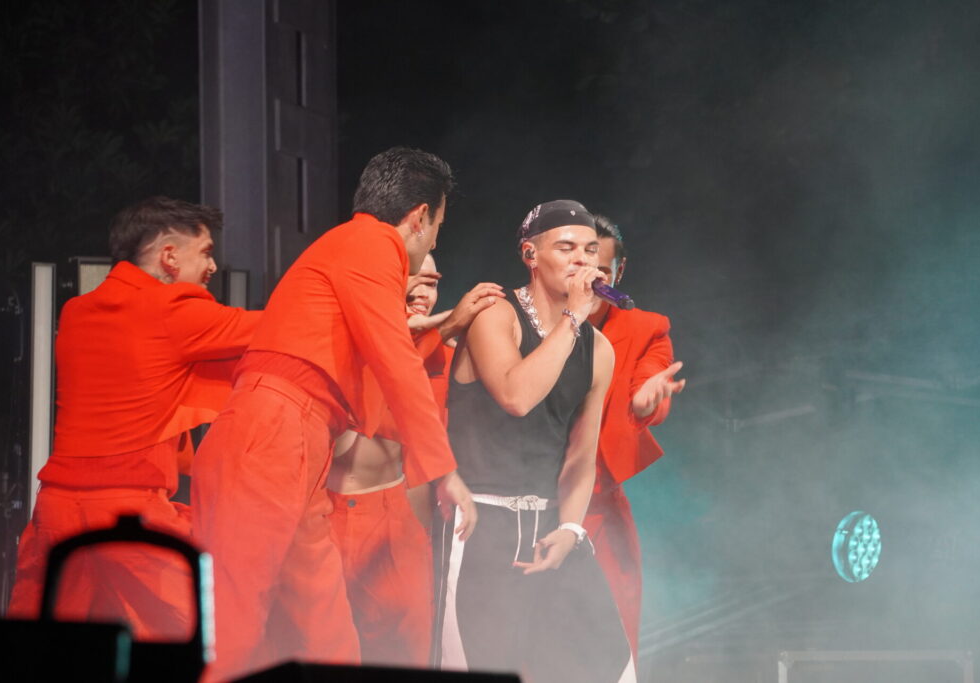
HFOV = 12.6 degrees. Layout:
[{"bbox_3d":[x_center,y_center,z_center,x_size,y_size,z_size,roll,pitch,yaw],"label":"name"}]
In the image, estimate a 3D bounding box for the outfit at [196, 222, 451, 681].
[{"bbox_3d":[-0.379,0.482,10.100,0.640,1.530,0.600,1,-4,-22],"label":"outfit"}]

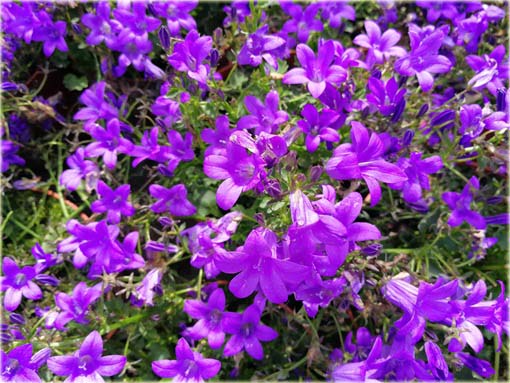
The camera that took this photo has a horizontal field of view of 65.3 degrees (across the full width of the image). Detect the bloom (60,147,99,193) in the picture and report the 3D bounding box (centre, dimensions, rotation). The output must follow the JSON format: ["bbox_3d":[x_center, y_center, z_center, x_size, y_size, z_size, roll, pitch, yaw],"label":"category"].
[{"bbox_3d":[-0.128,-0.016,0.290,0.030,0.022,0.033,0,81,15],"label":"bloom"}]

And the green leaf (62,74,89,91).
[{"bbox_3d":[-0.151,-0.092,0.335,0.022,0.007,0.020,0,50,0],"label":"green leaf"}]

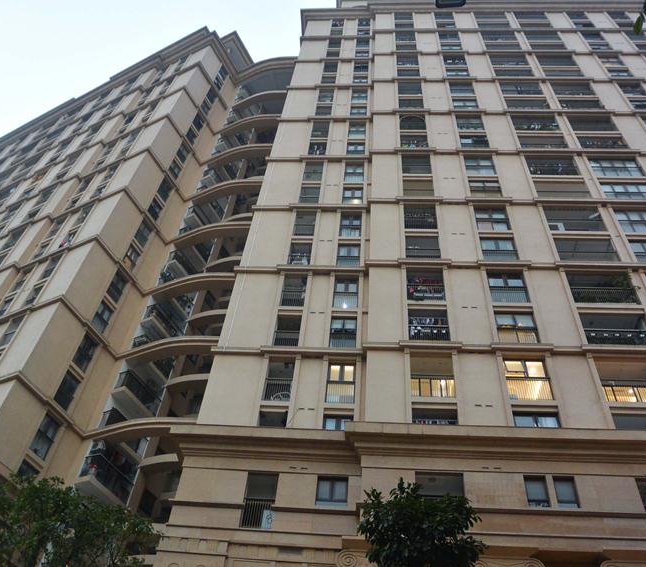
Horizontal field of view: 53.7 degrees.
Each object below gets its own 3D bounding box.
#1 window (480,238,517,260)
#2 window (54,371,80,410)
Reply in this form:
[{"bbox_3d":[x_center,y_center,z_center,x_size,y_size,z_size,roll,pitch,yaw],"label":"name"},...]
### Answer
[{"bbox_3d":[9.491,-1.792,34.250,1.799,2.150,0.200,1,-50,4],"label":"window"},{"bbox_3d":[-14.117,5.908,35.335,0.200,2.100,1.022,-18,-54,19],"label":"window"}]

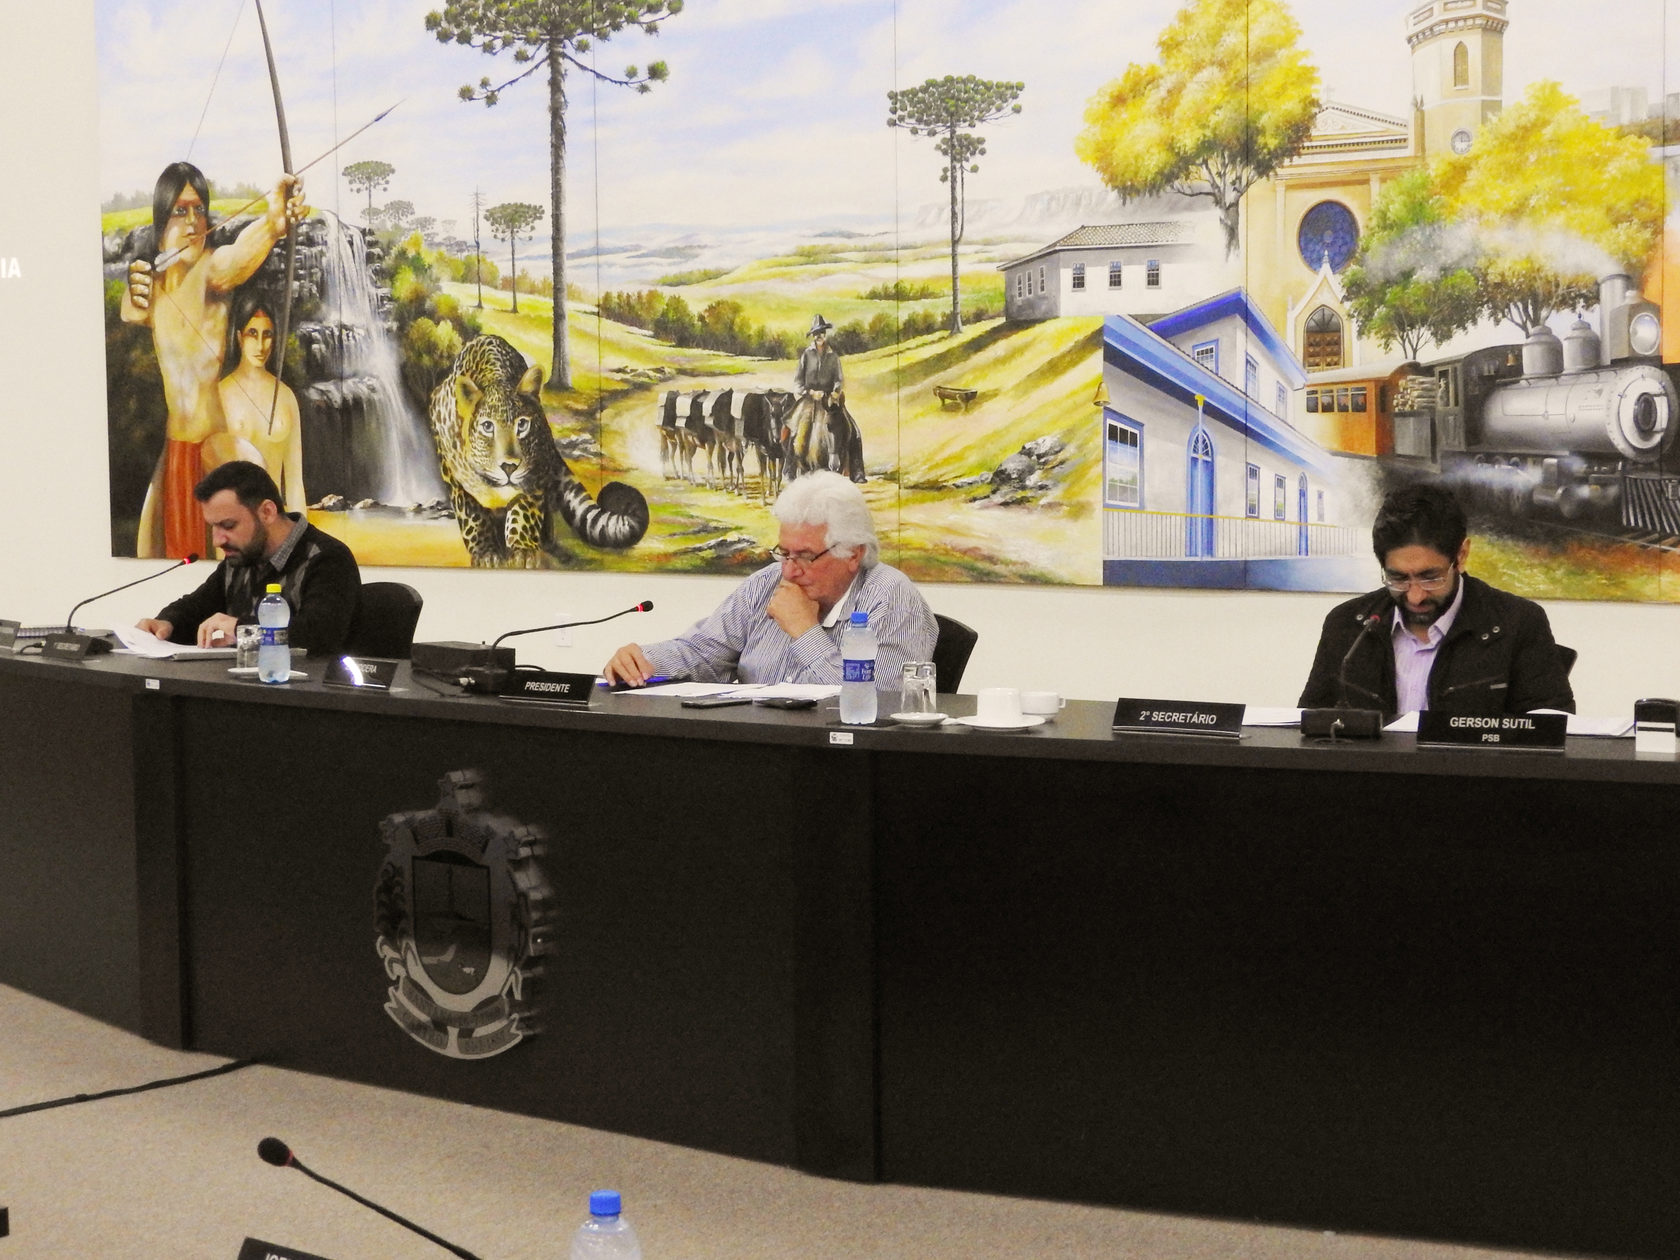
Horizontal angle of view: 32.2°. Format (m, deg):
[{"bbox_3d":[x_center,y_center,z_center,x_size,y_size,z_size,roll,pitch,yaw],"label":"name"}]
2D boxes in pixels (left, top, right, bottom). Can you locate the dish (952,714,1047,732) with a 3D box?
[{"bbox_3d":[0.290,0.166,5.206,0.158,0.020,0.158,-1,4,0],"label":"dish"}]

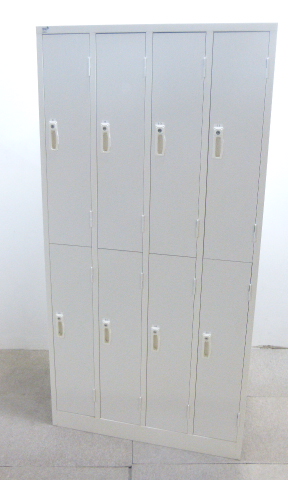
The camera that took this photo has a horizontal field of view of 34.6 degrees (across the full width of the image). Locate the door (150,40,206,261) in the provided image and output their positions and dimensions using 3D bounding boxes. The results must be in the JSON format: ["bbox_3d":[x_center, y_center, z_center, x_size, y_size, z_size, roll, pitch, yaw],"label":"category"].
[{"bbox_3d":[0.124,-0.345,1.780,0.195,0.838,0.035,5,16,13],"label":"door"}]

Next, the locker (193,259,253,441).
[{"bbox_3d":[0.324,0.478,1.956,0.192,0.836,0.035,5,16,13],"label":"locker"}]

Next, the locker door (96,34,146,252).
[{"bbox_3d":[-0.090,-0.363,1.831,0.195,0.838,0.035,5,16,13],"label":"locker door"}]

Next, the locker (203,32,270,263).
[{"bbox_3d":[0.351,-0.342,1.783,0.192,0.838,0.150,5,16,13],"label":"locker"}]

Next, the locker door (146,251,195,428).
[{"bbox_3d":[0.110,0.460,2.007,0.195,0.836,0.035,5,16,13],"label":"locker door"}]

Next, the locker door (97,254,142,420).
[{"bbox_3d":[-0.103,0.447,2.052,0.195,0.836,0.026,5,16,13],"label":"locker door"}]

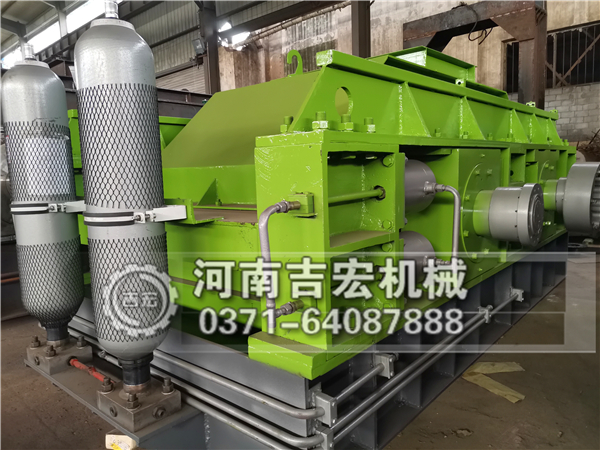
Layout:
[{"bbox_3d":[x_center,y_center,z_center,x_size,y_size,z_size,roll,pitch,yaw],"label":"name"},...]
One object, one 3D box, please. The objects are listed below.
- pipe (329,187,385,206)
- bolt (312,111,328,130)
[{"bbox_3d":[0.229,-0.122,2.012,0.024,0.024,0.504,4,11,41],"label":"pipe"},{"bbox_3d":[0.085,-0.411,1.803,0.069,0.083,0.068,4,9,41],"label":"bolt"}]

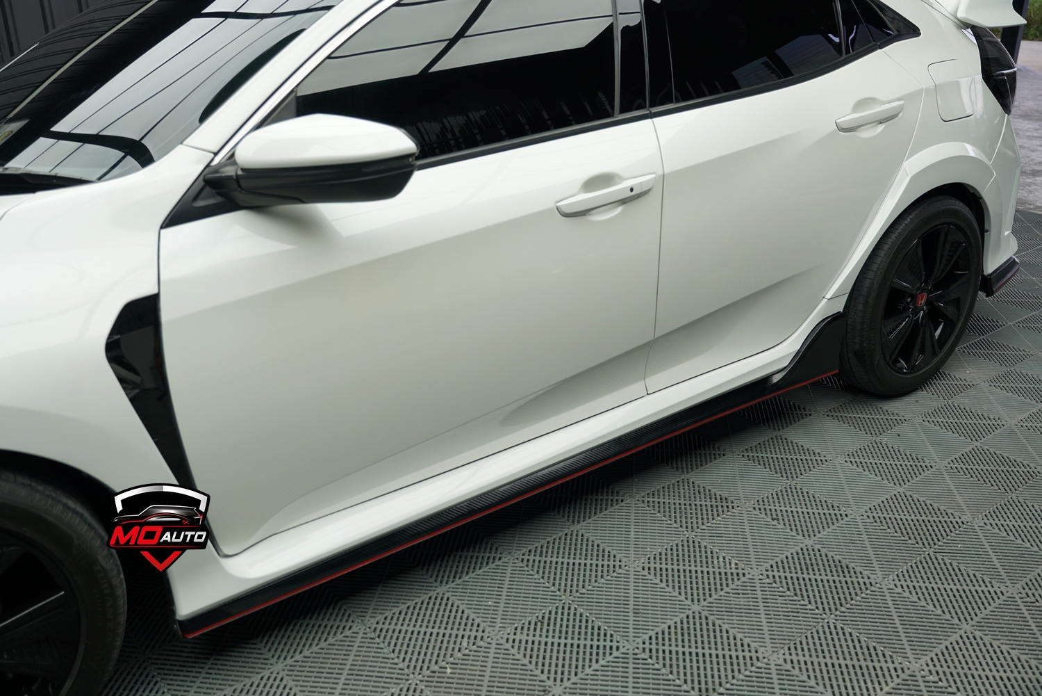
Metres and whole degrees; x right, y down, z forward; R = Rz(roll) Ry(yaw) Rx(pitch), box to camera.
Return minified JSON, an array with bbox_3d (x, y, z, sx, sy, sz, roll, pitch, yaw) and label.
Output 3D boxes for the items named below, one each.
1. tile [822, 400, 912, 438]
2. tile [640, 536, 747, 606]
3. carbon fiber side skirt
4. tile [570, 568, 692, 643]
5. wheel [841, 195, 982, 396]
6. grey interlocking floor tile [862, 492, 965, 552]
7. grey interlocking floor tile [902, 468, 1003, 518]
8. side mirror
[{"bbox_3d":[1.058,0.217,2.932,0.198,0.018,0.198,-17,28,-35],"label":"tile"},{"bbox_3d":[0.400,0.518,2.213,0.198,0.018,0.198,-17,28,-35],"label":"tile"},{"bbox_3d":[0.132,0.194,2.273,1.960,0.190,0.115,-16,28,-34],"label":"carbon fiber side skirt"},{"bbox_3d":[0.243,0.566,2.099,0.198,0.018,0.198,-17,28,-35],"label":"tile"},{"bbox_3d":[1.193,-0.184,3.043,0.645,0.645,0.235,-16,28,-34],"label":"wheel"},{"bbox_3d":[0.994,0.434,2.414,0.198,0.018,0.198,-17,28,-35],"label":"grey interlocking floor tile"},{"bbox_3d":[1.151,0.386,2.529,0.198,0.018,0.198,-17,28,-35],"label":"grey interlocking floor tile"},{"bbox_3d":[-0.343,-0.306,1.537,0.230,0.155,0.245,-16,28,-34],"label":"side mirror"}]

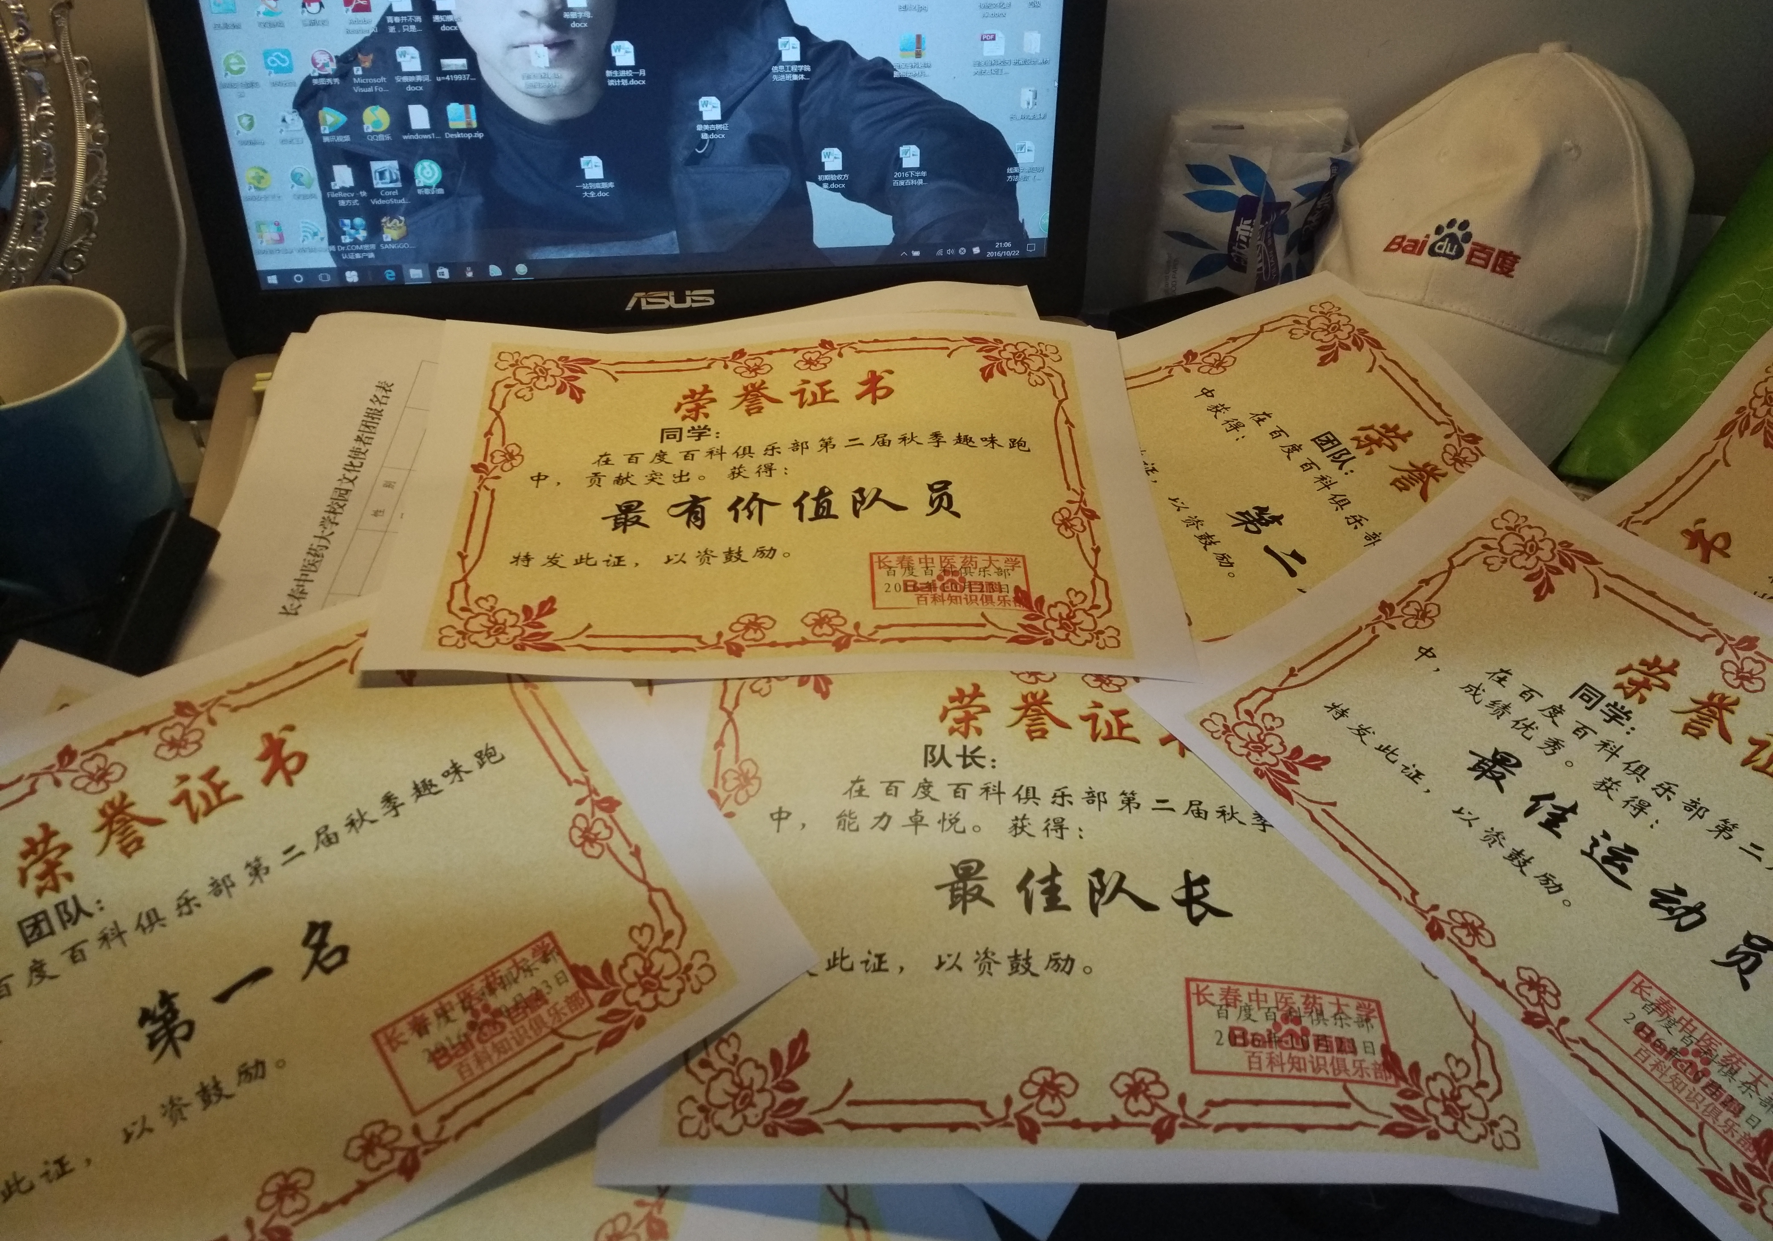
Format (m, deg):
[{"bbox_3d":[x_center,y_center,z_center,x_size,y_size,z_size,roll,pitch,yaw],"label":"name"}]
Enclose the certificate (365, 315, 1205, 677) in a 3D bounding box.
[{"bbox_3d":[-0.041,-0.057,0.619,0.298,0.016,0.210,-1,46,-4],"label":"certificate"}]

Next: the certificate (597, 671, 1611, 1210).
[{"bbox_3d":[0.064,0.082,0.508,0.298,0.026,0.210,3,50,0],"label":"certificate"}]

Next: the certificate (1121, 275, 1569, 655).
[{"bbox_3d":[0.173,-0.026,0.619,0.210,0.018,0.297,-22,52,-11],"label":"certificate"}]

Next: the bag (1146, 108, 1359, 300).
[{"bbox_3d":[0.171,-0.195,0.740,0.090,0.107,0.028,-4,43,-7],"label":"bag"}]

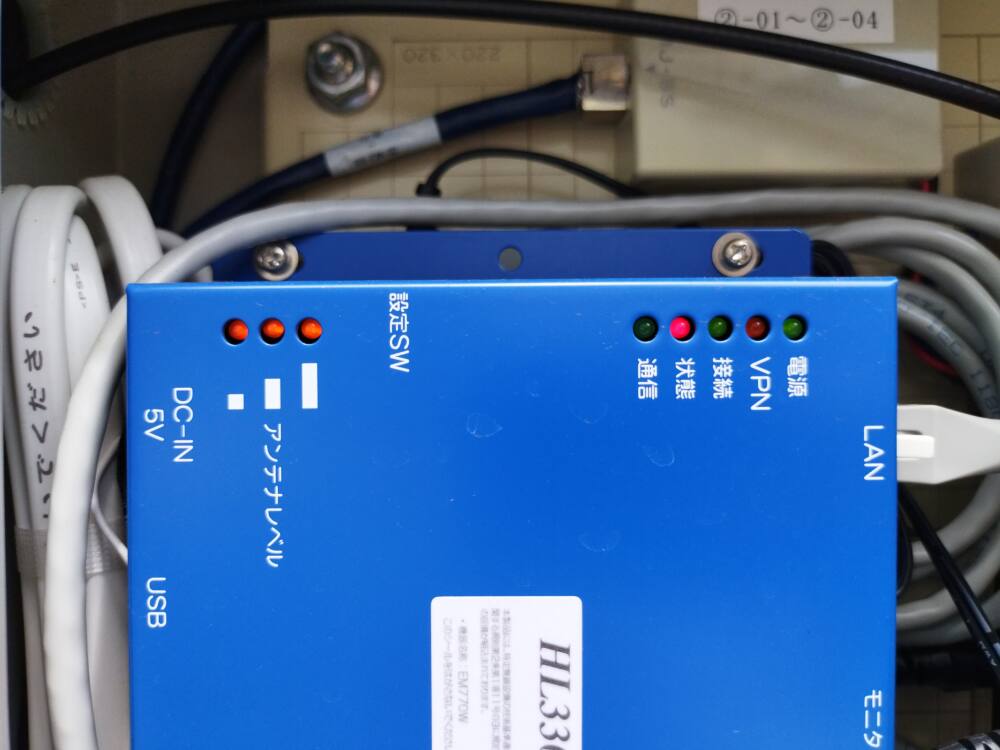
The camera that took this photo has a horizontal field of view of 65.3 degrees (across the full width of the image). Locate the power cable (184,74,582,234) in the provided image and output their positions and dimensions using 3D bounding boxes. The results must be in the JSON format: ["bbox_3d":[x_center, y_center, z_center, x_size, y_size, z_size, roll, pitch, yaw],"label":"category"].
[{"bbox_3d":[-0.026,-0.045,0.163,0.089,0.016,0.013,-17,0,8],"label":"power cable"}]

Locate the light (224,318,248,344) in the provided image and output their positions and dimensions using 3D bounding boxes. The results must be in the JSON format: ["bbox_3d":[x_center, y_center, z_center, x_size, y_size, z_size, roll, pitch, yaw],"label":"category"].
[{"bbox_3d":[-0.045,-0.008,0.135,0.004,0.004,0.004,0,0,0],"label":"light"}]

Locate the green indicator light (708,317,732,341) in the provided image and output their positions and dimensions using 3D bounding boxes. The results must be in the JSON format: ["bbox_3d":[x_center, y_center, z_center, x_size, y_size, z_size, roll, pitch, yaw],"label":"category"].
[{"bbox_3d":[0.038,-0.008,0.135,0.004,0.004,0.004,0,0,0],"label":"green indicator light"}]

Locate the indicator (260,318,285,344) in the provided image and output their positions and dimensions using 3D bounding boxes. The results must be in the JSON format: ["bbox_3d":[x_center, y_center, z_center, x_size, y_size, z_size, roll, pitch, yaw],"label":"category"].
[{"bbox_3d":[-0.039,-0.008,0.135,0.004,0.004,0.004,0,0,0],"label":"indicator"}]

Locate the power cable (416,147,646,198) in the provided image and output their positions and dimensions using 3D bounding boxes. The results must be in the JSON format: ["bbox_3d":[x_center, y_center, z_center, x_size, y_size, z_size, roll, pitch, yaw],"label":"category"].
[{"bbox_3d":[0.007,-0.043,0.166,0.049,0.011,0.005,0,0,0],"label":"power cable"}]

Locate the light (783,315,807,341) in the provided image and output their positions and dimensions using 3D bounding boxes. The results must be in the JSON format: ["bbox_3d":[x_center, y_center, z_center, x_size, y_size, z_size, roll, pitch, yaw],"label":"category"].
[{"bbox_3d":[0.051,-0.008,0.135,0.004,0.004,0.004,0,0,0],"label":"light"}]

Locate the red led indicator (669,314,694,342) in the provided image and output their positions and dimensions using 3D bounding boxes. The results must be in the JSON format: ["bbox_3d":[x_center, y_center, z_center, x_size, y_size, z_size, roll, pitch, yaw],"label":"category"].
[{"bbox_3d":[0.031,-0.008,0.135,0.004,0.004,0.004,0,0,0],"label":"red led indicator"}]

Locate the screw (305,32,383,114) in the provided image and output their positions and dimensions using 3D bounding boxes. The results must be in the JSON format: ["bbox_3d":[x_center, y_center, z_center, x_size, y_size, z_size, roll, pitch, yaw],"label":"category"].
[{"bbox_3d":[-0.034,-0.065,0.168,0.018,0.018,0.011,0,0,0],"label":"screw"}]

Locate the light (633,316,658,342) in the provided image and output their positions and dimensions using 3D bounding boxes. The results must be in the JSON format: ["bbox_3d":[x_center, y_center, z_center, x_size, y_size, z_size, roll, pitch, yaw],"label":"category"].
[{"bbox_3d":[0.025,-0.008,0.135,0.004,0.004,0.004,0,0,0],"label":"light"}]

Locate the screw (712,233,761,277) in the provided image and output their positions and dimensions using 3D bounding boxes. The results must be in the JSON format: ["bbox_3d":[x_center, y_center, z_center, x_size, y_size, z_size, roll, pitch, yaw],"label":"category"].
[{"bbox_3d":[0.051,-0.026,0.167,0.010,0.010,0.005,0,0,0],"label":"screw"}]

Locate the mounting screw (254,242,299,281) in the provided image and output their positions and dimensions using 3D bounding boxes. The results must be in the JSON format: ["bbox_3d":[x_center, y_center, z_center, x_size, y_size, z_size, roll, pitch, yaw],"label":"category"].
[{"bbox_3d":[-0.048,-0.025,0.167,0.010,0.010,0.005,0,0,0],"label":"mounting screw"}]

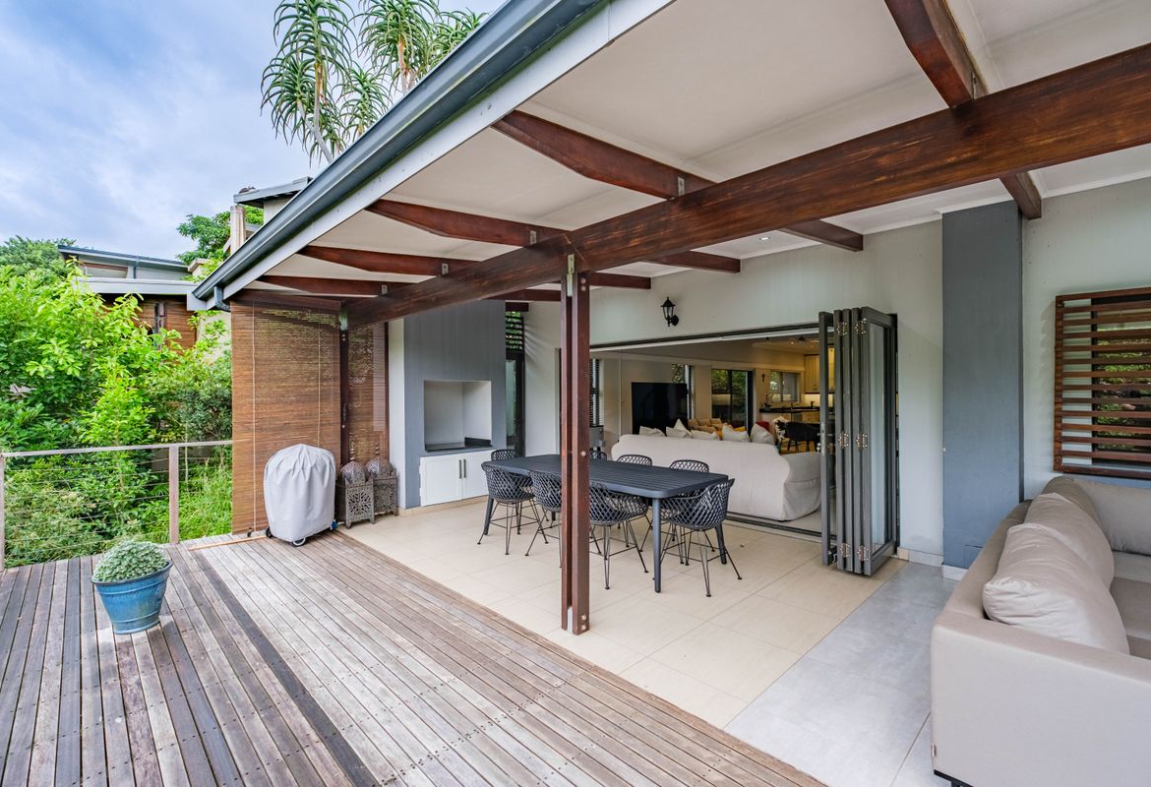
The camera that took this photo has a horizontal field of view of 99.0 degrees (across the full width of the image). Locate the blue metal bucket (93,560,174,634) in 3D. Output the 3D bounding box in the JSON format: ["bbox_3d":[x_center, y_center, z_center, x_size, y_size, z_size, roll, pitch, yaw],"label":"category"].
[{"bbox_3d":[-2.768,1.287,3.097,0.380,0.350,0.380,0,0,-44],"label":"blue metal bucket"}]

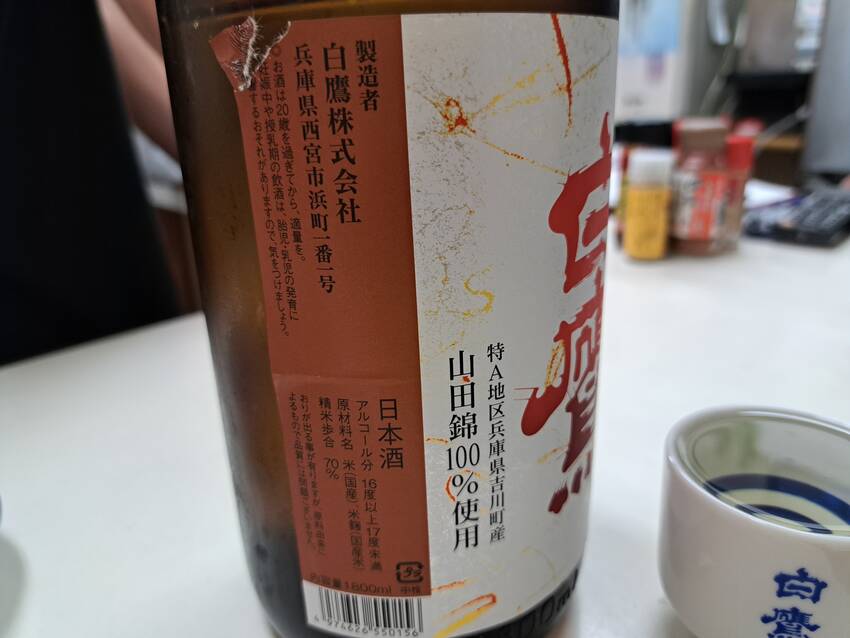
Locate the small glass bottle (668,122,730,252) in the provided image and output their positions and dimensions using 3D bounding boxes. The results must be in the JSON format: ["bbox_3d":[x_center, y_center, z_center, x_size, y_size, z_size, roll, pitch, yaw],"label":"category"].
[{"bbox_3d":[0.267,-0.129,0.576,0.051,0.124,0.051,6,21,24],"label":"small glass bottle"}]

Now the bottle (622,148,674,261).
[{"bbox_3d":[0.214,-0.111,0.567,0.043,0.099,0.043,5,20,20],"label":"bottle"}]

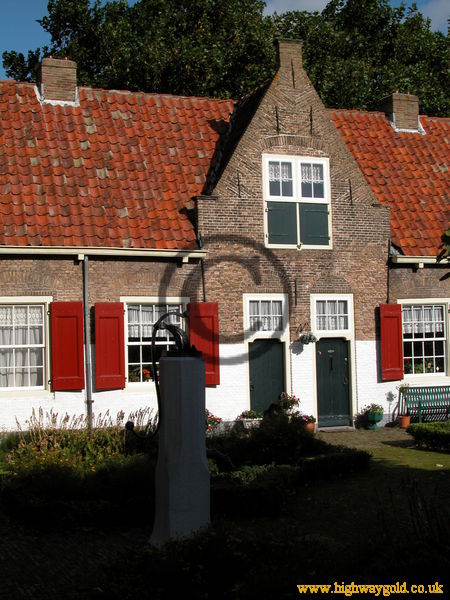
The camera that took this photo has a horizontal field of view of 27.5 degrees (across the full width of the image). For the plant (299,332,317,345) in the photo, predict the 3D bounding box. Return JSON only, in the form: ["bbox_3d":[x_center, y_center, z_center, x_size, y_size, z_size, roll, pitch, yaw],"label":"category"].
[{"bbox_3d":[1.689,0.788,18.689,0.350,0.250,0.290,0,-3,-24],"label":"plant"}]

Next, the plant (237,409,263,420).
[{"bbox_3d":[0.487,2.261,18.112,0.441,0.207,0.280,0,-3,-22],"label":"plant"}]

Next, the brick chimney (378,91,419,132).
[{"bbox_3d":[4.515,-4.840,23.792,0.799,0.806,0.680,0,-3,-22],"label":"brick chimney"}]

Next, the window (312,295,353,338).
[{"bbox_3d":[2.262,0.338,19.309,0.950,0.921,0.120,0,-3,-22],"label":"window"}]

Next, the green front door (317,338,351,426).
[{"bbox_3d":[2.299,1.725,19.321,0.743,1.814,0.070,0,-3,-22],"label":"green front door"}]

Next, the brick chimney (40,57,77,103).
[{"bbox_3d":[-3.769,-4.814,20.532,0.760,0.983,0.600,0,-3,-24],"label":"brick chimney"}]

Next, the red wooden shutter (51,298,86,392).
[{"bbox_3d":[-2.893,0.853,16.898,0.593,1.602,0.050,-1,-3,-19],"label":"red wooden shutter"}]

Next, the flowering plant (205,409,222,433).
[{"bbox_3d":[-0.234,2.308,17.595,0.380,0.460,0.360,0,-3,-24],"label":"flowering plant"}]

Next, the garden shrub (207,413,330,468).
[{"bbox_3d":[0.616,1.988,13.000,1.550,0.760,1.150,0,-3,-24],"label":"garden shrub"}]

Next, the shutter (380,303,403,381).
[{"bbox_3d":[3.593,0.910,19.750,0.583,1.614,0.050,0,-3,-31],"label":"shutter"}]

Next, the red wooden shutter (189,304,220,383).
[{"bbox_3d":[-0.407,0.861,17.992,0.611,1.611,0.050,-1,-3,-19],"label":"red wooden shutter"}]

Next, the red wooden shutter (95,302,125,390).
[{"bbox_3d":[-2.168,0.870,17.332,0.566,1.642,0.050,1,-4,-33],"label":"red wooden shutter"}]

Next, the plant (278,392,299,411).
[{"bbox_3d":[1.256,2.043,18.332,0.331,0.368,0.340,0,-3,-22],"label":"plant"}]

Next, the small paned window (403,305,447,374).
[{"bbox_3d":[4.392,0.866,20.211,1.017,1.549,0.090,0,-3,-22],"label":"small paned window"}]

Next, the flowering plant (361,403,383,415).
[{"bbox_3d":[3.040,2.251,18.930,0.420,0.260,0.360,0,-3,-24],"label":"flowering plant"}]

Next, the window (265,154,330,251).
[{"bbox_3d":[1.518,-2.041,19.097,1.615,1.964,0.140,0,-3,-24],"label":"window"}]

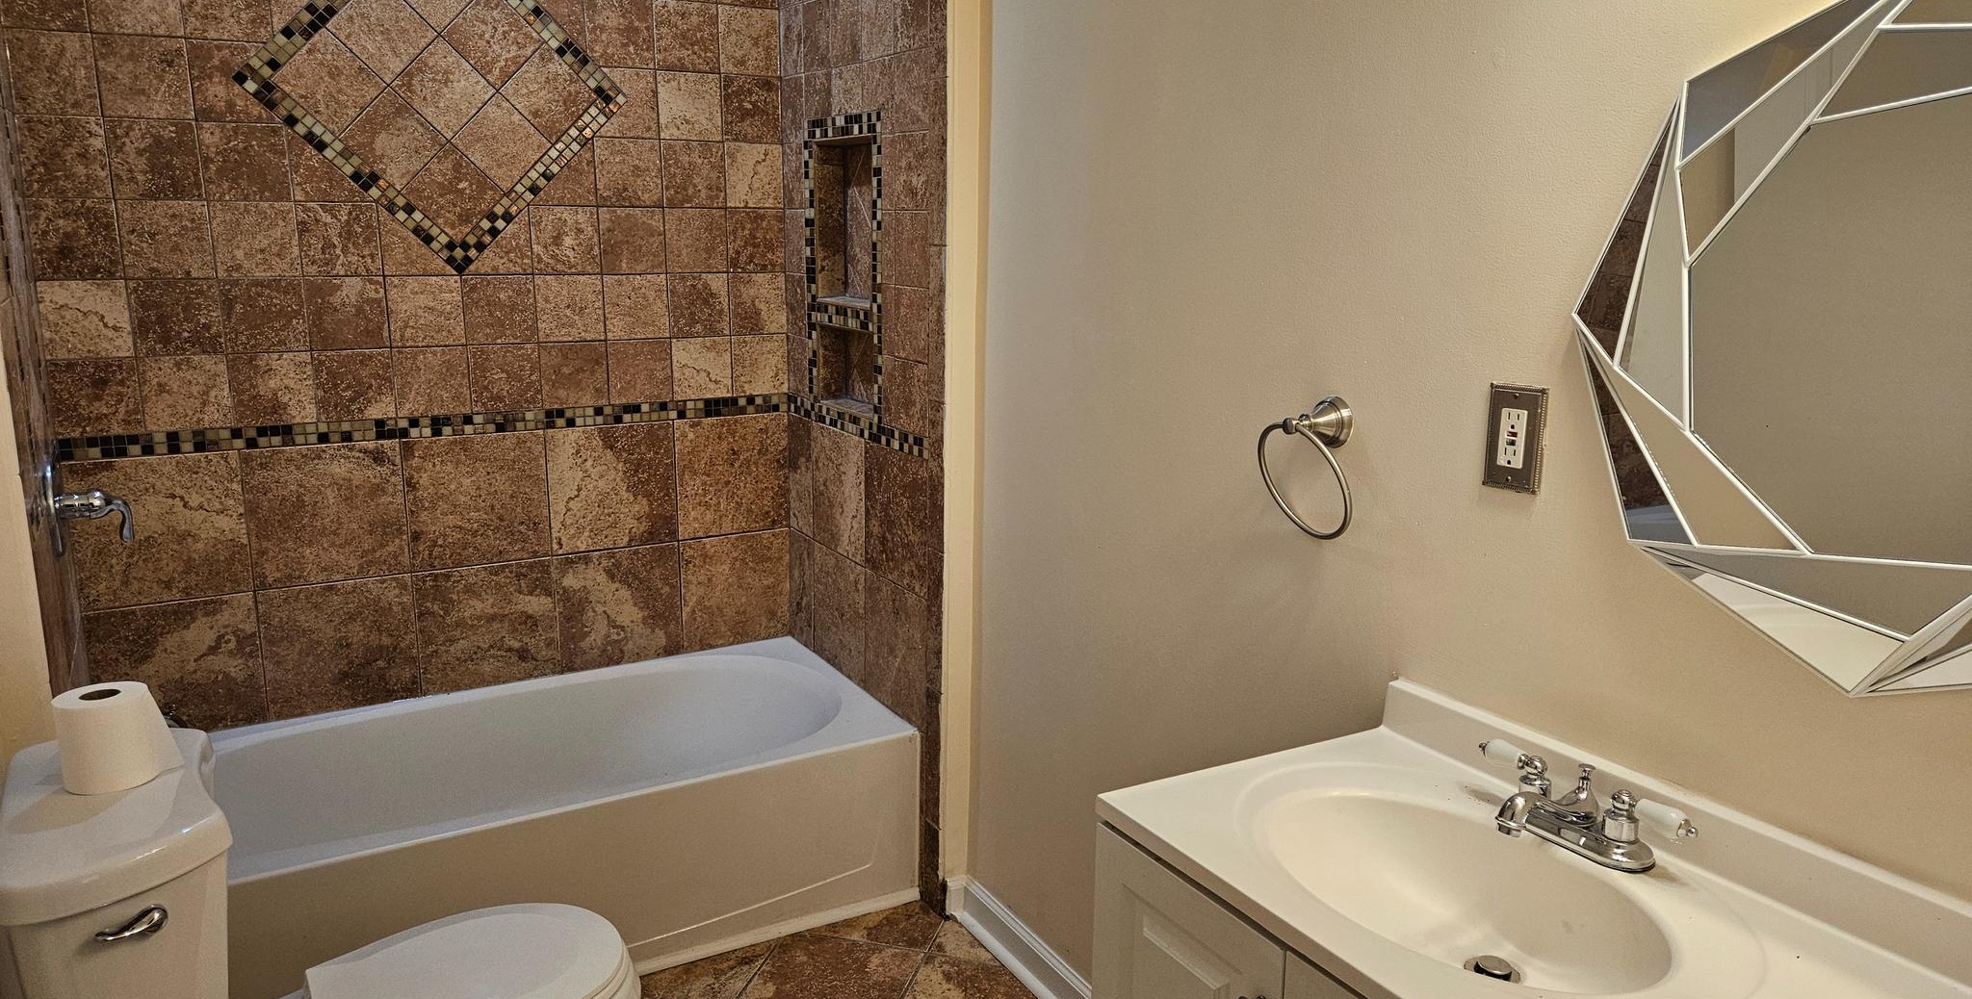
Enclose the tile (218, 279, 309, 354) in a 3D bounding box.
[{"bbox_3d":[-1.486,-0.378,2.699,0.149,0.149,0.009,-7,14,-29],"label":"tile"}]

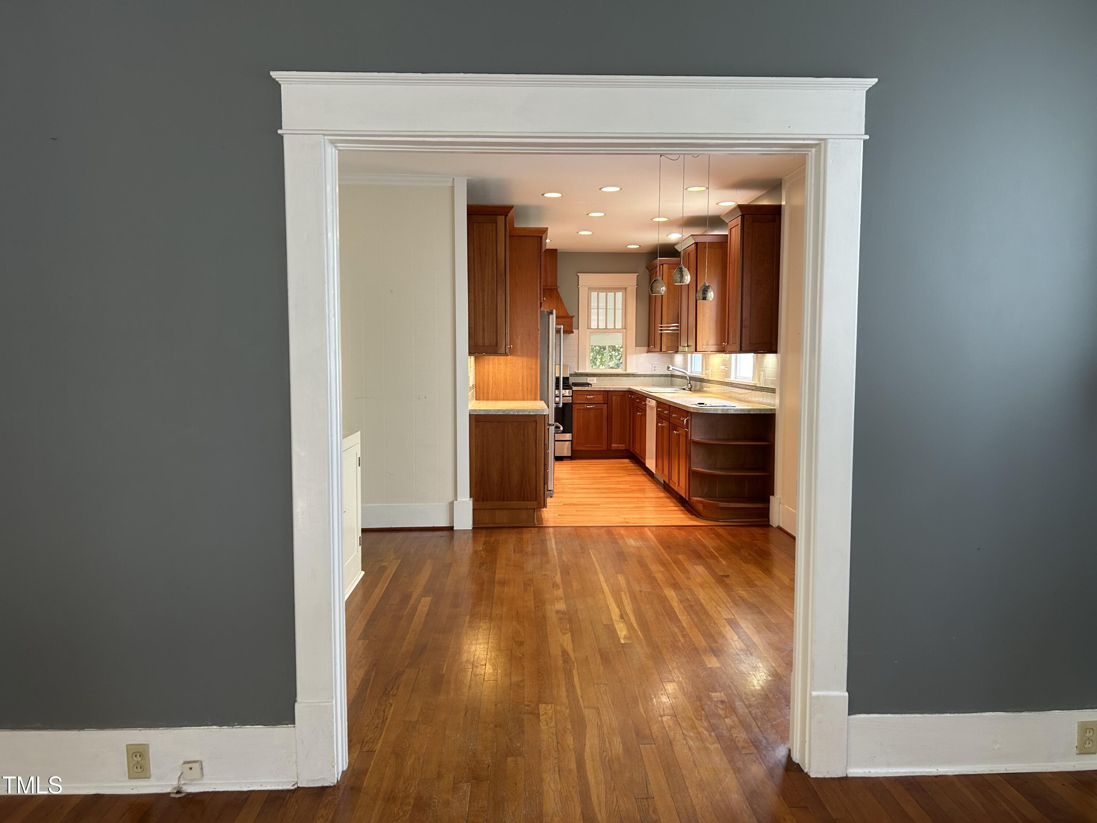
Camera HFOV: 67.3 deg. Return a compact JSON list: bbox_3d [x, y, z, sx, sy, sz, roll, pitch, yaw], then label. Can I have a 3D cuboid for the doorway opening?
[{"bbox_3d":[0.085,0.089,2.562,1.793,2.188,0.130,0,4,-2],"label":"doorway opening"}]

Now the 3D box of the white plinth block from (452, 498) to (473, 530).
[{"bbox_3d":[-0.654,0.794,6.347,0.140,0.230,0.060,0,4,-2],"label":"white plinth block"}]

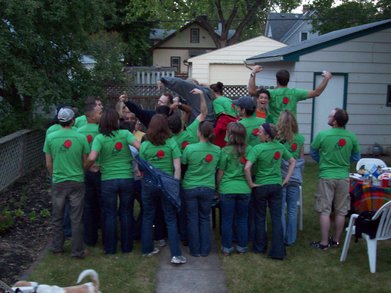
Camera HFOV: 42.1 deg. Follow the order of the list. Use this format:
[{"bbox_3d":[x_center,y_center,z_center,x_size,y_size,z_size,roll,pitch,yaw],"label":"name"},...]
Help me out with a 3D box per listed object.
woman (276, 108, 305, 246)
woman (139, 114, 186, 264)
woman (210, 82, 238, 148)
[{"bbox_3d":[1.192,0.401,6.408,0.480,1.700,0.340,-1,9,-10],"label":"woman"},{"bbox_3d":[-0.371,0.478,5.838,0.540,1.680,0.420,1,7,2],"label":"woman"},{"bbox_3d":[0.401,-0.075,6.984,0.450,1.500,0.450,8,12,39],"label":"woman"}]

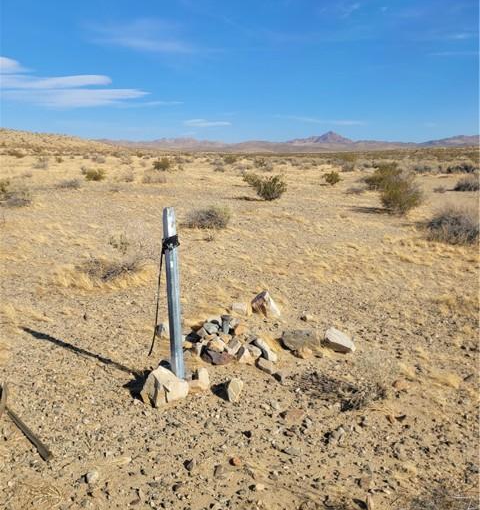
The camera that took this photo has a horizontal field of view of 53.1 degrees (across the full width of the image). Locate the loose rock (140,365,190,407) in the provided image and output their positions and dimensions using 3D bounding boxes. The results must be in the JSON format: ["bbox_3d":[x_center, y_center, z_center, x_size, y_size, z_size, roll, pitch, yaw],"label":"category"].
[{"bbox_3d":[-0.501,0.839,3.173,0.326,0.206,0.261,0,12,0],"label":"loose rock"}]

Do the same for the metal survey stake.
[{"bbox_3d":[-0.427,0.294,3.130,0.063,1.210,0.063,-9,15,-32],"label":"metal survey stake"}]

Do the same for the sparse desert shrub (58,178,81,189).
[{"bbox_3d":[-7.160,-3.004,20.133,0.924,0.477,0.785,0,12,0],"label":"sparse desert shrub"}]

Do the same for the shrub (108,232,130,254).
[{"bbox_3d":[-1.879,-0.206,7.492,0.343,0.325,0.316,0,12,0],"label":"shrub"}]

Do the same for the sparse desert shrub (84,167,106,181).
[{"bbox_3d":[-7.617,-4.240,25.259,1.159,0.704,1.044,0,12,0],"label":"sparse desert shrub"}]

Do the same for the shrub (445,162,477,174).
[{"bbox_3d":[15.698,-6.197,33.977,2.409,0.807,1.807,0,12,0],"label":"shrub"}]

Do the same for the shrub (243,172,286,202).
[{"bbox_3d":[0.778,-2.195,15.258,1.397,0.897,1.277,0,12,0],"label":"shrub"}]

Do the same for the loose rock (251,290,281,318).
[{"bbox_3d":[0.247,0.456,4.660,0.291,0.240,0.241,0,12,0],"label":"loose rock"}]

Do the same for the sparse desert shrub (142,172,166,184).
[{"bbox_3d":[-4.215,-3.844,23.774,1.240,0.564,0.992,0,12,0],"label":"sparse desert shrub"}]

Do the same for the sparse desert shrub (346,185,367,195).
[{"bbox_3d":[4.244,-2.353,17.472,0.728,0.342,0.619,0,12,0],"label":"sparse desert shrub"}]

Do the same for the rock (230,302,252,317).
[{"bbox_3d":[0.015,0.516,4.648,0.213,0.128,0.177,0,12,0],"label":"rock"}]

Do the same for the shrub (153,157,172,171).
[{"bbox_3d":[-5.984,-6.976,37.001,1.544,1.038,1.467,0,12,0],"label":"shrub"}]

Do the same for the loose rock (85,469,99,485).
[{"bbox_3d":[-0.713,1.060,2.305,0.067,0.064,0.056,0,12,0],"label":"loose rock"}]

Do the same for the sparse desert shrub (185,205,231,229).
[{"bbox_3d":[-0.668,-0.791,9.872,0.945,0.452,0.862,0,12,0],"label":"sparse desert shrub"}]

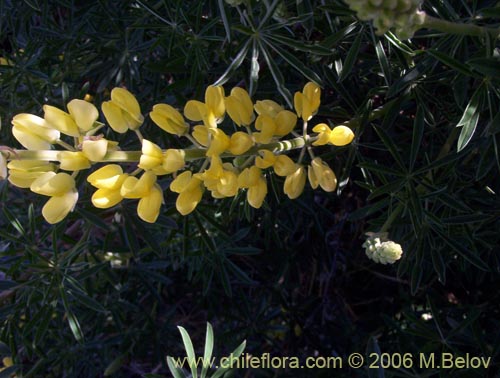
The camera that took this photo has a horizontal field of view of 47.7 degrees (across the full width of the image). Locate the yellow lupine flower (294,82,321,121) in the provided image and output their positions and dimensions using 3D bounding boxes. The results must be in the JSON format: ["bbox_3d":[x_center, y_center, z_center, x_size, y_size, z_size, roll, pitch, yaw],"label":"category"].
[{"bbox_3d":[0.027,-0.042,0.271,0.010,0.015,0.009,5,24,-2],"label":"yellow lupine flower"}]

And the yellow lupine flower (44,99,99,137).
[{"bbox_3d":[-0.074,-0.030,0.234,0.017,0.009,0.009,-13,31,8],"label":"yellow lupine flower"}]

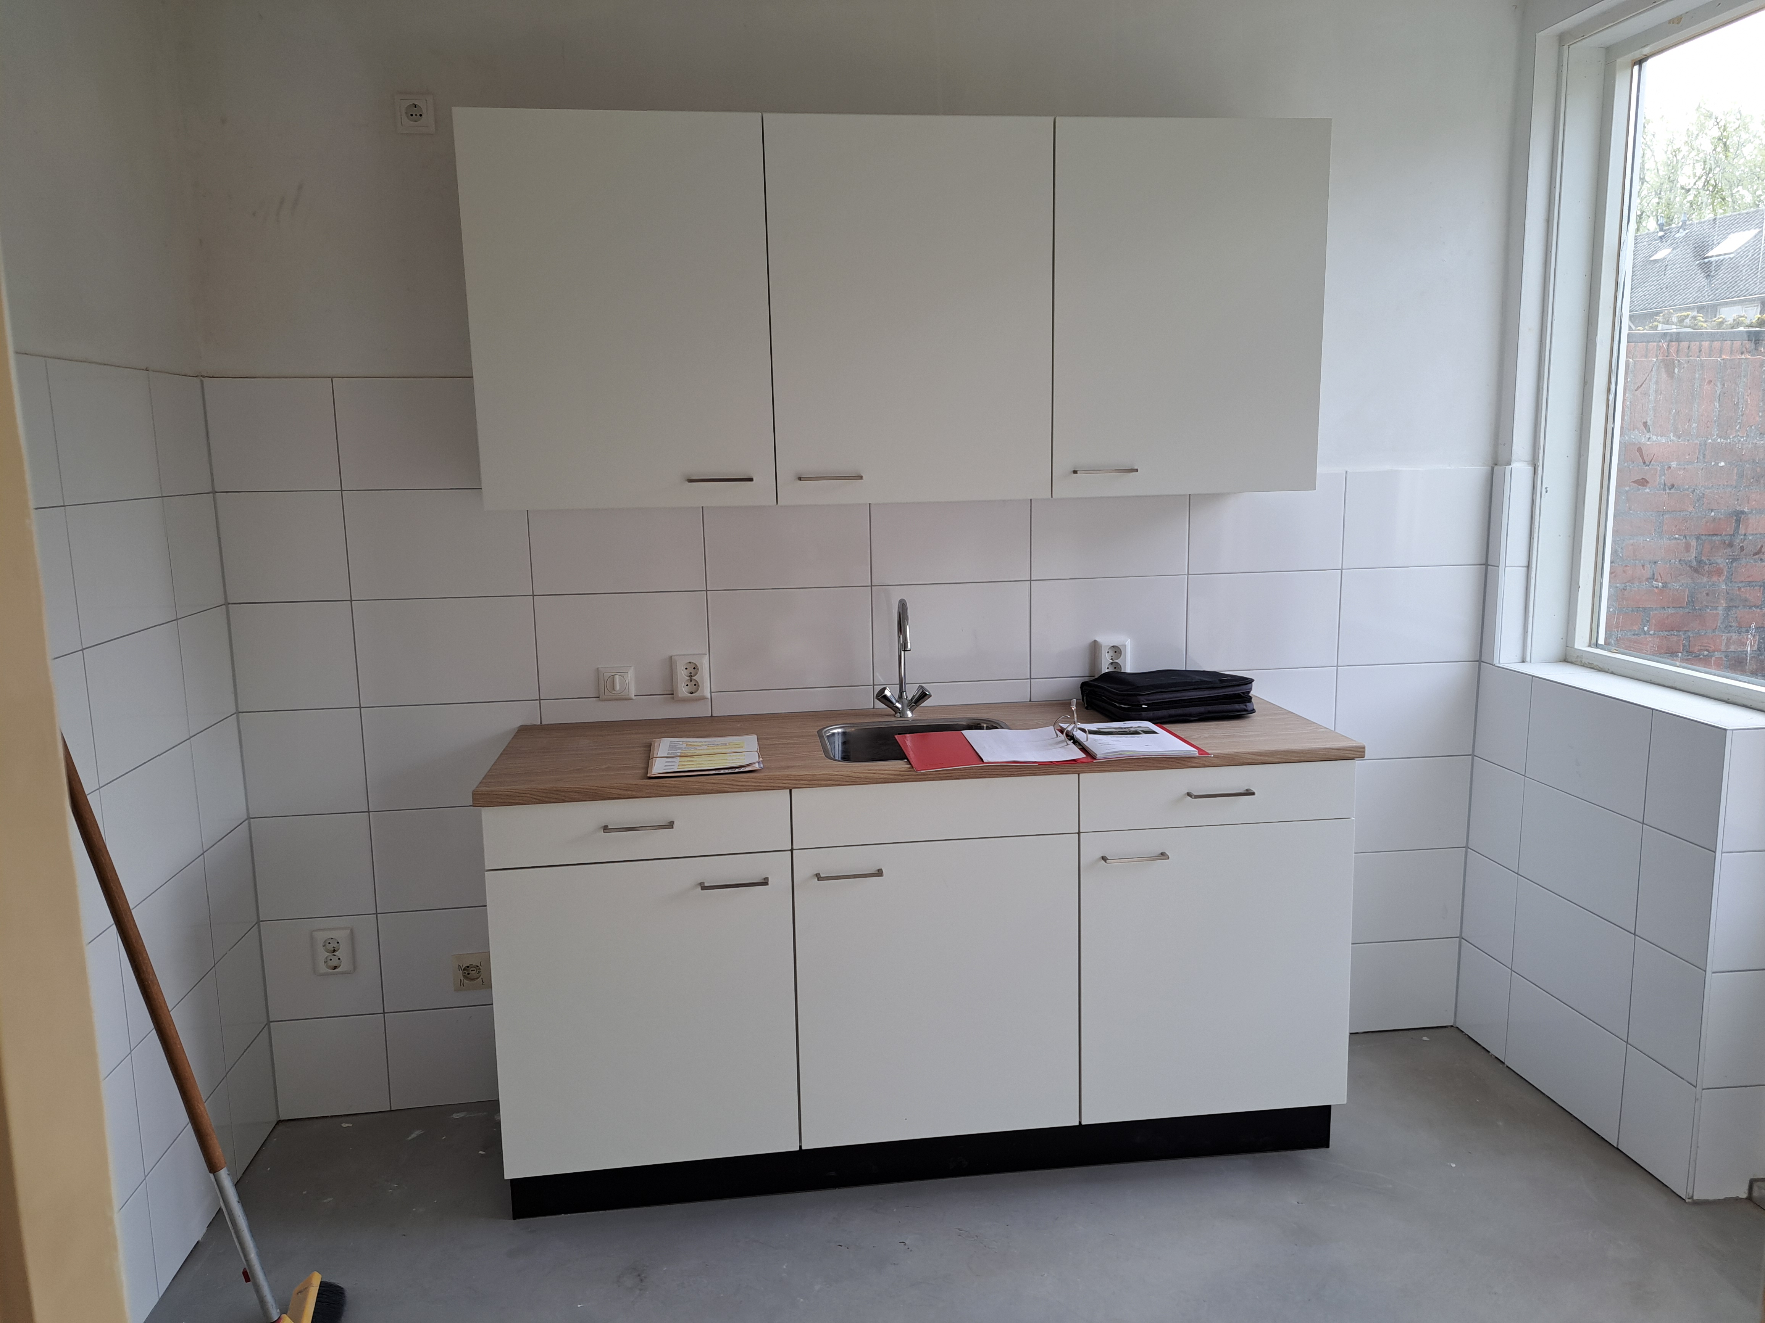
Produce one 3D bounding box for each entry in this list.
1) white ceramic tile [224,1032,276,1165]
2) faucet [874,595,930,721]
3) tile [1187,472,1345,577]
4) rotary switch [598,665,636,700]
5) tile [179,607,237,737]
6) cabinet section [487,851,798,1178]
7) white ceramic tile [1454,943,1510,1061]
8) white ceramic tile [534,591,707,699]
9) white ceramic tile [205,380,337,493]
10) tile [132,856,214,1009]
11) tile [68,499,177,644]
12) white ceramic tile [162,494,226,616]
[{"bbox_3d":[-1.459,1.015,2.839,0.010,0.258,0.266,-2,9,-8],"label":"white ceramic tile"},{"bbox_3d":[0.056,-0.001,2.851,0.145,0.295,0.190,-2,10,-7],"label":"faucet"},{"bbox_3d":[0.971,-0.349,3.091,0.401,0.248,0.010,-2,10,-7],"label":"tile"},{"bbox_3d":[-0.627,0.054,2.883,0.080,0.080,0.030,-2,10,-7],"label":"rotary switch"},{"bbox_3d":[-1.477,0.017,2.674,0.010,0.250,0.266,-2,9,-8],"label":"tile"},{"bbox_3d":[-0.510,0.670,2.753,0.600,0.652,0.573,-2,9,-7],"label":"cabinet section"},{"bbox_3d":[1.609,0.899,3.264,0.010,0.251,0.210,-2,10,-7],"label":"white ceramic tile"},{"bbox_3d":[-0.610,-0.039,2.892,0.396,0.249,0.014,-2,10,-7],"label":"white ceramic tile"},{"bbox_3d":[-1.350,-0.504,2.717,0.268,0.249,0.014,-2,10,-7],"label":"white ceramic tile"},{"bbox_3d":[-1.417,0.567,2.429,0.010,0.250,0.400,-2,9,-8],"label":"tile"},{"bbox_3d":[-1.431,-0.179,2.306,0.010,0.250,0.400,-2,9,-8],"label":"tile"},{"bbox_3d":[-1.481,-0.232,2.633,0.010,0.250,0.266,-2,9,-8],"label":"white ceramic tile"}]

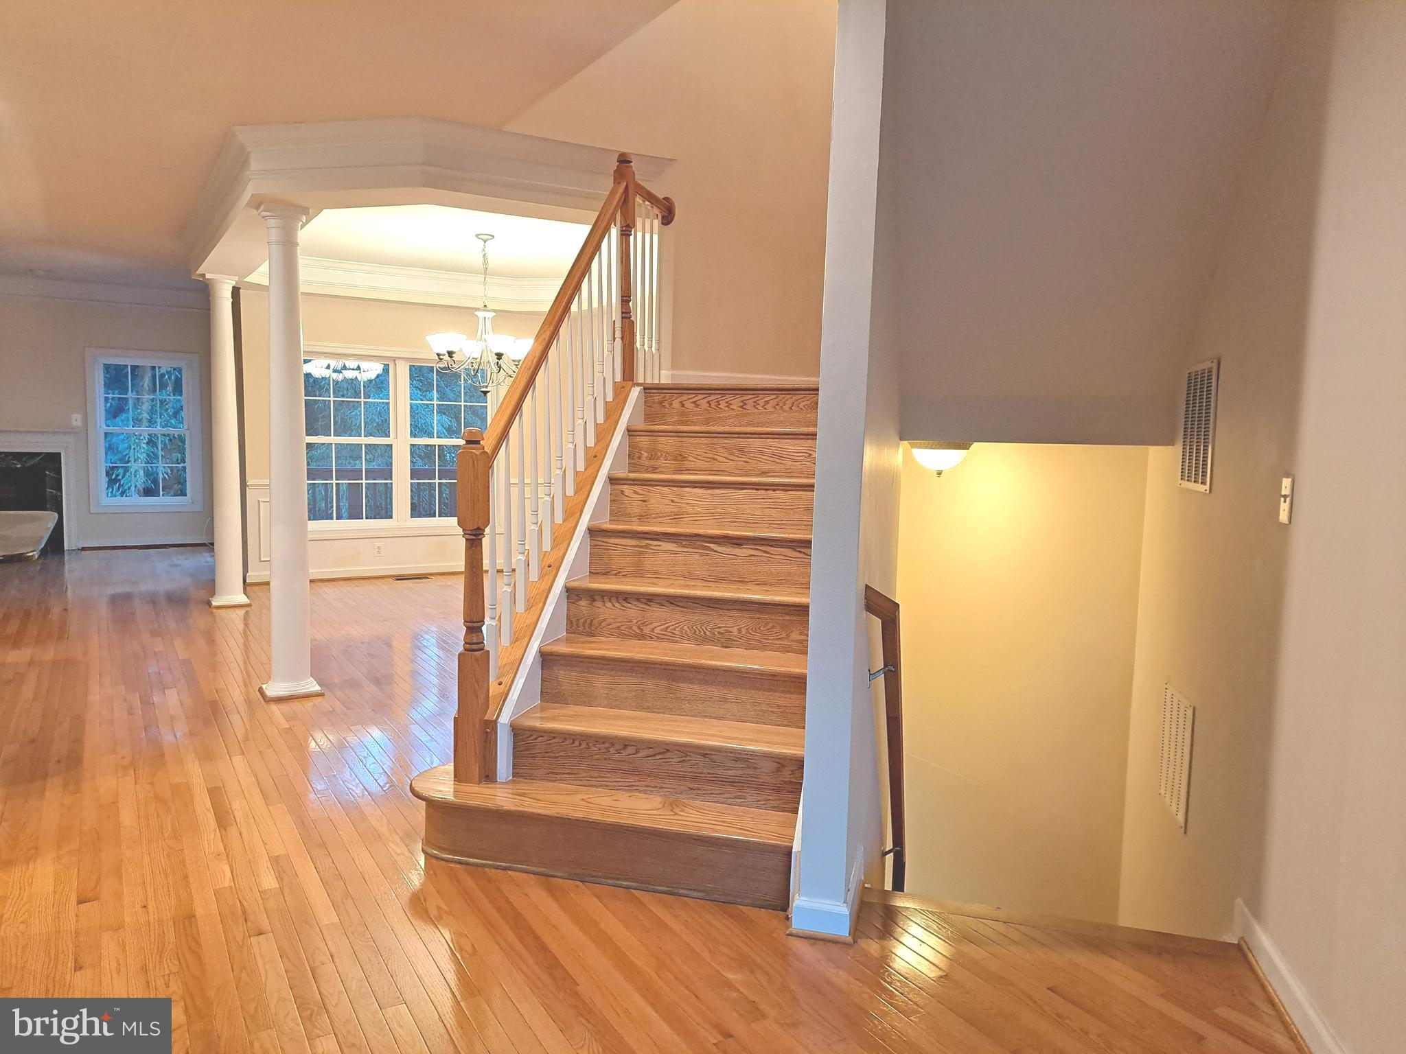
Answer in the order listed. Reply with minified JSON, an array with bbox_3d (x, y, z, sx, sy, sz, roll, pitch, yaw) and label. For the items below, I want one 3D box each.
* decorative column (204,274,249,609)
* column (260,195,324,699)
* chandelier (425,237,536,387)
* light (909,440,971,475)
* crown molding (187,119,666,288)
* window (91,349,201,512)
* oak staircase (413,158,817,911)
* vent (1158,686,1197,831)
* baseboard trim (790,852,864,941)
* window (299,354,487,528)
[{"bbox_3d":[-3.544,-0.629,7.266,0.270,2.430,0.270,-2,6,-31],"label":"decorative column"},{"bbox_3d":[-2.079,-0.364,4.879,0.270,2.430,0.270,-2,6,-31],"label":"column"},{"bbox_3d":[-1.559,-1.501,6.958,0.780,1.134,0.780,-2,6,-31],"label":"chandelier"},{"bbox_3d":[1.041,-0.306,4.277,0.285,0.165,0.285,3,6,14],"label":"light"},{"bbox_3d":[-1.995,-1.842,6.024,1.960,0.300,3.830,-2,6,-31],"label":"crown molding"},{"bbox_3d":[-5.961,-1.008,10.450,1.050,1.715,0.100,-2,6,-31],"label":"window"},{"bbox_3d":[-0.067,-0.314,3.848,1.277,2.630,2.140,3,6,14],"label":"oak staircase"},{"bbox_3d":[1.687,0.814,3.503,0.020,0.437,0.427,3,6,14],"label":"vent"},{"bbox_3d":[0.358,1.060,2.835,0.180,0.110,0.350,3,6,14],"label":"baseboard trim"},{"bbox_3d":[-2.748,-0.761,8.872,1.800,1.580,0.100,-2,6,-31],"label":"window"}]

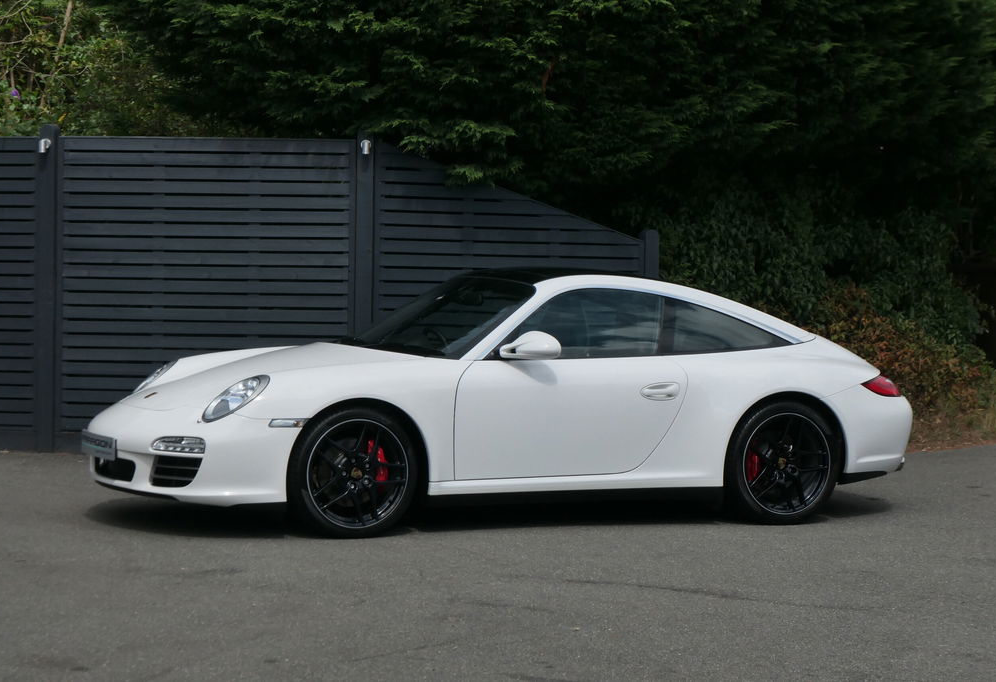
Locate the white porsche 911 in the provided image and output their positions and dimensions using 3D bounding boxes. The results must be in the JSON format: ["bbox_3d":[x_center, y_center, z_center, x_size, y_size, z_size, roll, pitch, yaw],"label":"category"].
[{"bbox_3d":[0.080,0.256,13.474,4.440,1.300,1.880,0,3,-27],"label":"white porsche 911"}]

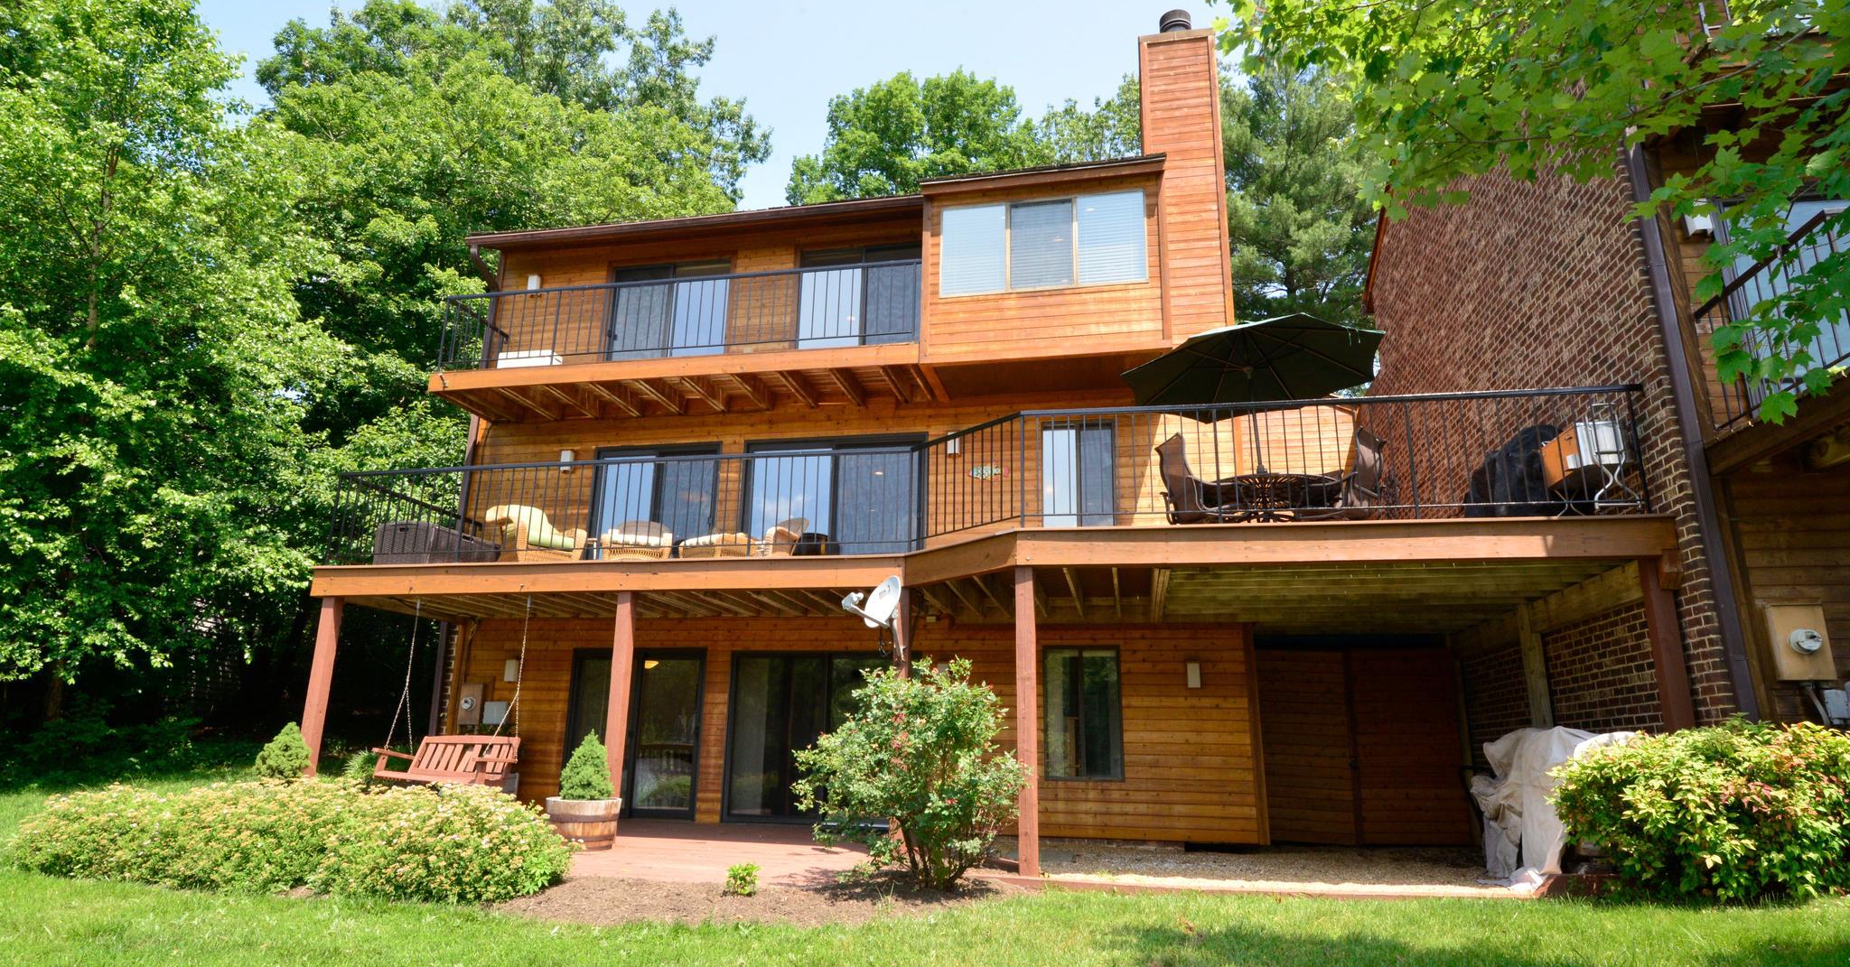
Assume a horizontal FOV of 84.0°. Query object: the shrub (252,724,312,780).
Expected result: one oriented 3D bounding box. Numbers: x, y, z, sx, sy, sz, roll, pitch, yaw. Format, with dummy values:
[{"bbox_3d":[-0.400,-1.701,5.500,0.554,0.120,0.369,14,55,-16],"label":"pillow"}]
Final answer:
[{"bbox_3d":[-6.372,2.681,10.187,0.510,0.603,0.510,-2,-14,10],"label":"shrub"}]

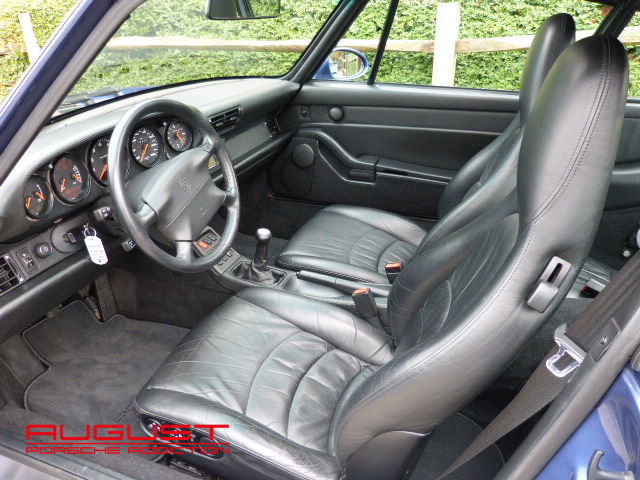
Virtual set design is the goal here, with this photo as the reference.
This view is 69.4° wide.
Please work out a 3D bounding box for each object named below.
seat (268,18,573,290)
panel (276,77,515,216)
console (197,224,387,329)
[{"bbox_3d":[0.314,-0.259,1.573,0.850,0.910,0.510,9,29,20],"label":"seat"},{"bbox_3d":[0.282,-0.363,1.923,1.120,0.560,0.130,9,29,20],"label":"panel"},{"bbox_3d":[-0.044,0.107,1.488,0.740,0.270,0.250,9,29,20],"label":"console"}]

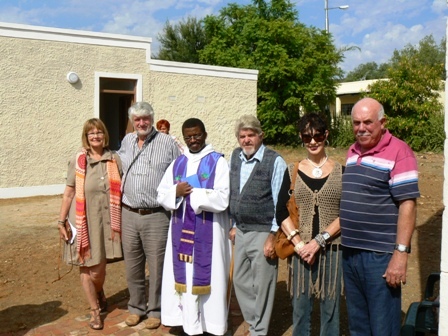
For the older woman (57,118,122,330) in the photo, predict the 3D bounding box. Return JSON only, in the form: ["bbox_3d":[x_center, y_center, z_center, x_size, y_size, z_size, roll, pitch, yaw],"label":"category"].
[{"bbox_3d":[-1.080,0.435,3.740,0.500,1.640,0.350,-2,5,-22],"label":"older woman"}]

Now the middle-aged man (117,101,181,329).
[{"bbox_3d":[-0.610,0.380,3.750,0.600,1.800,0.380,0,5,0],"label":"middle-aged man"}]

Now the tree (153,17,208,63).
[{"bbox_3d":[-1.850,-4.700,25.000,4.800,6.900,4.800,0,5,0],"label":"tree"}]

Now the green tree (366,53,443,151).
[{"bbox_3d":[8.200,-2.800,20.500,4.100,4.300,3.900,0,5,0],"label":"green tree"}]

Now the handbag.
[{"bbox_3d":[0.400,0.280,2.960,0.150,0.590,0.280,-3,6,-31],"label":"handbag"}]

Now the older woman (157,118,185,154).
[{"bbox_3d":[-0.800,0.120,6.850,0.500,1.620,0.350,0,5,-9],"label":"older woman"}]

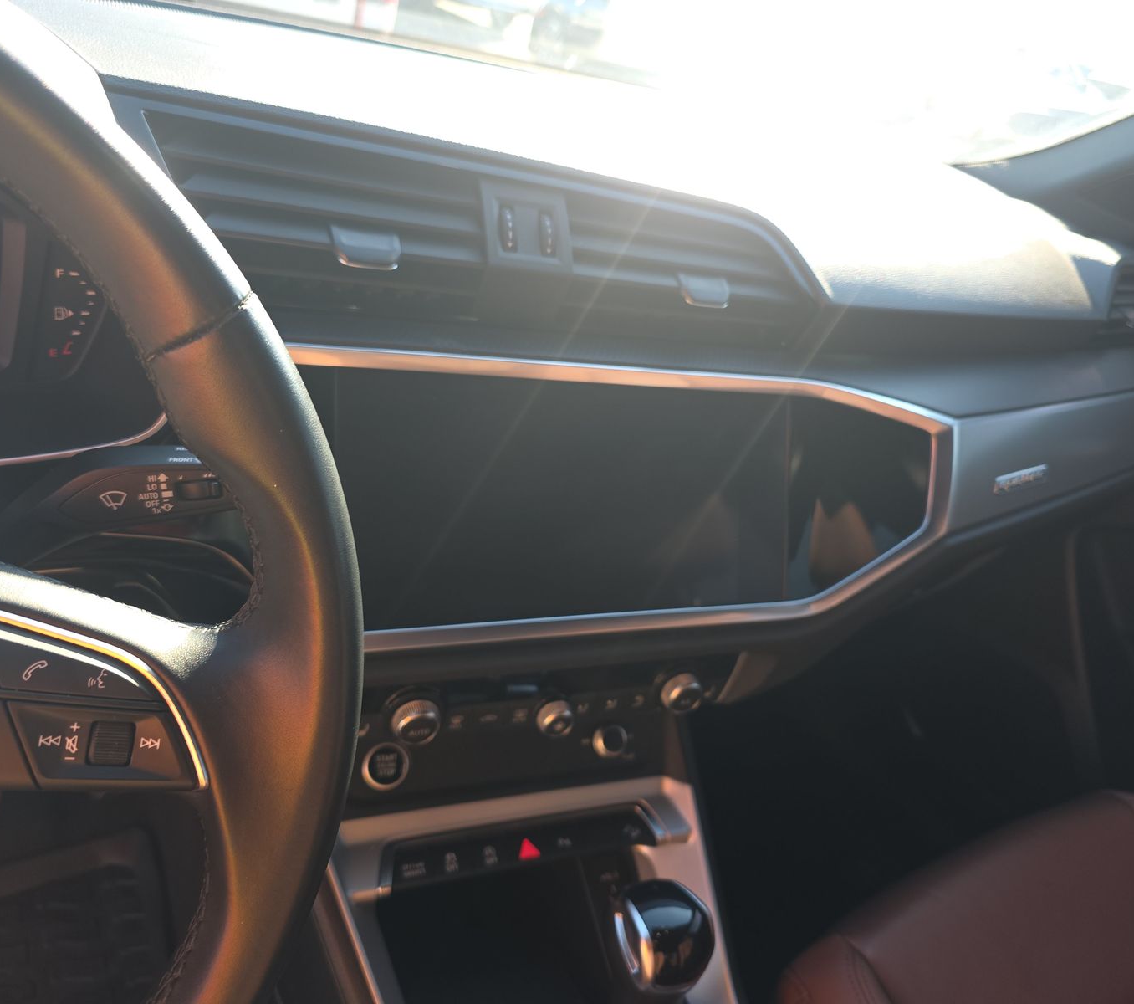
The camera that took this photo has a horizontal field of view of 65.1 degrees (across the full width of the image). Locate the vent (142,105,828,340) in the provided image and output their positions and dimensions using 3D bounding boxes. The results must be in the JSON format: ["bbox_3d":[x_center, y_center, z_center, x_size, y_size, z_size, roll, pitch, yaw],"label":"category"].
[{"bbox_3d":[-0.019,-0.151,0.545,0.435,0.092,0.050,0,3,-27],"label":"vent"}]

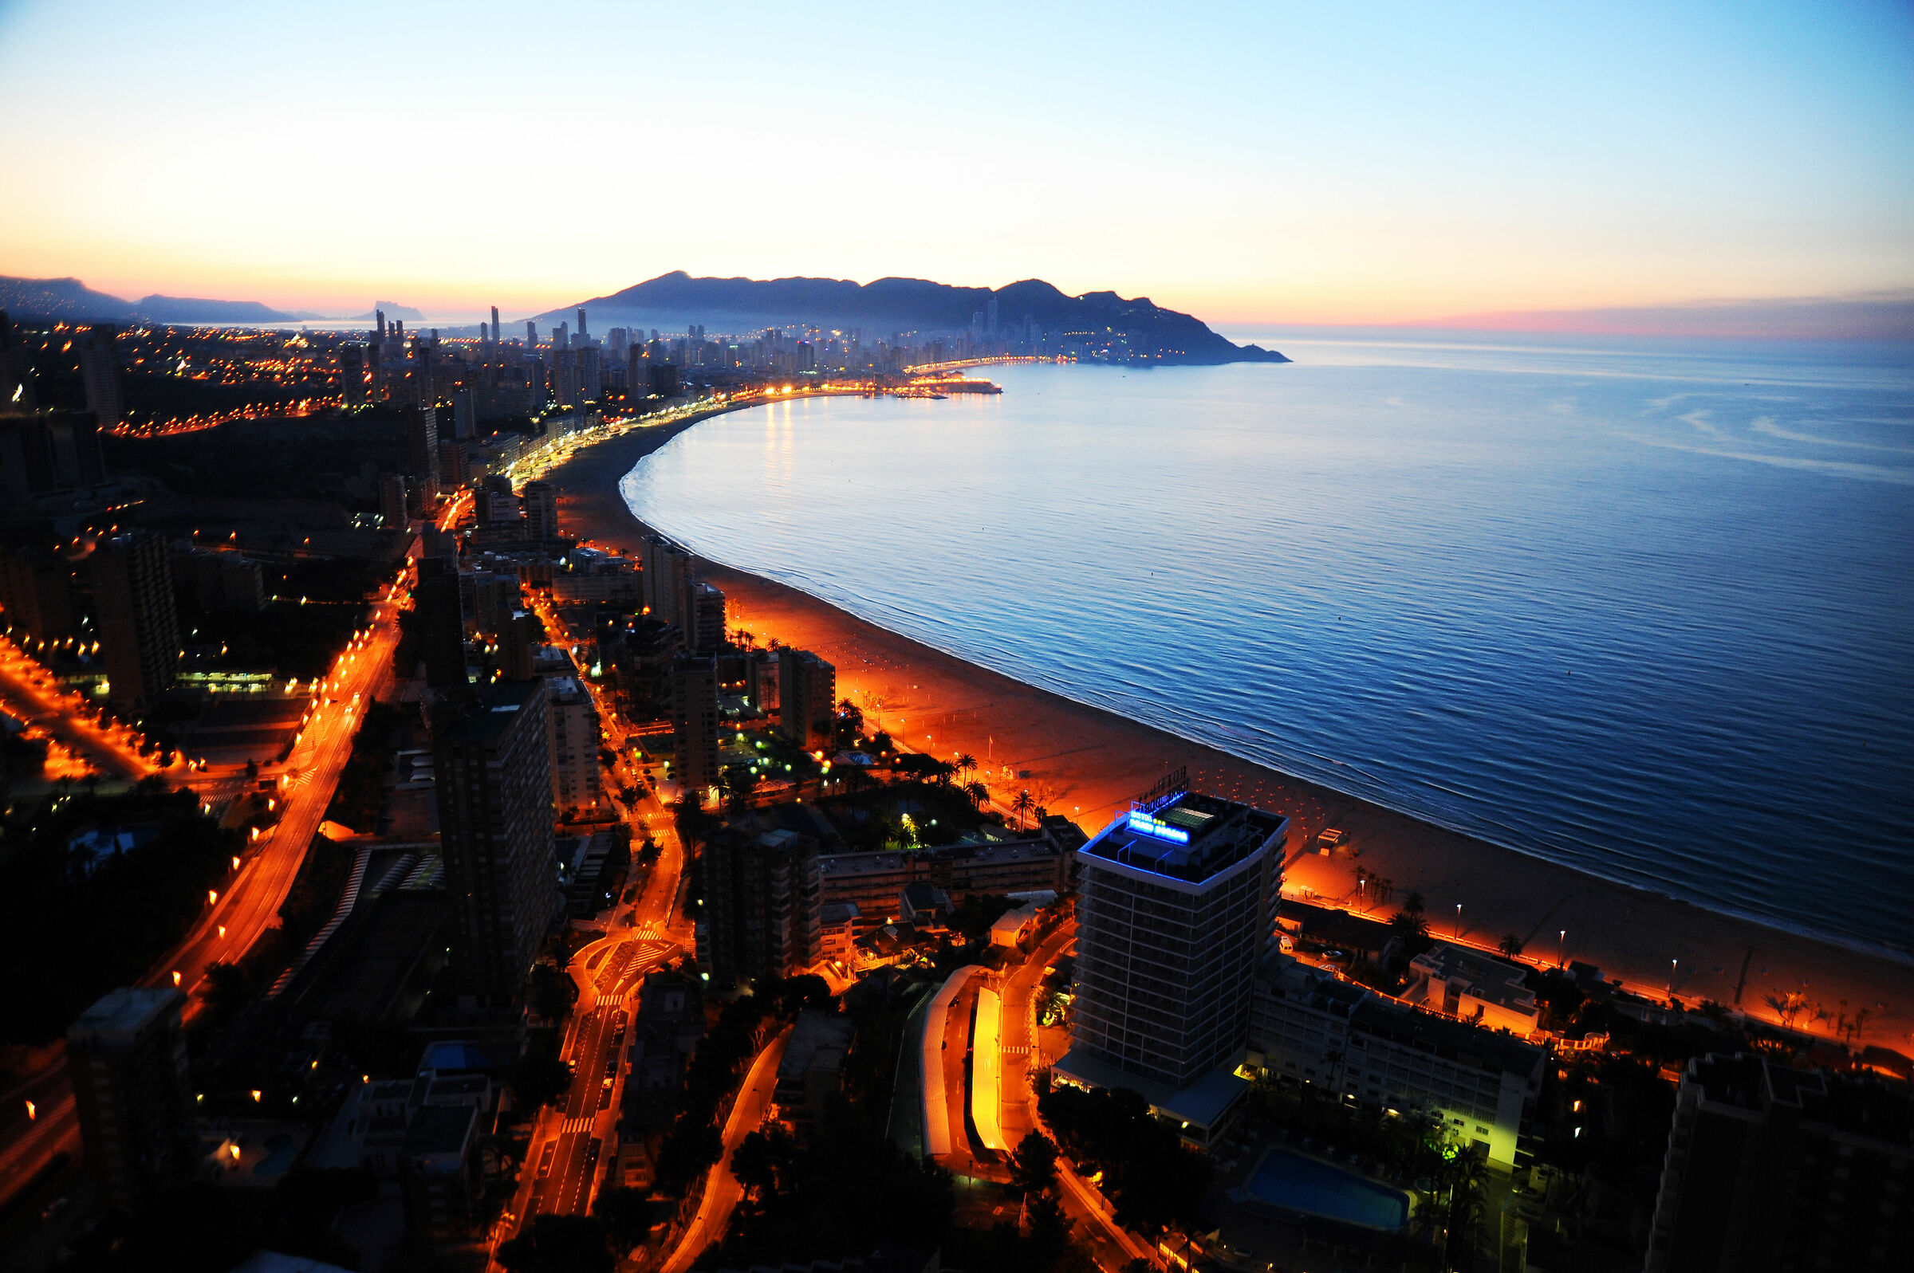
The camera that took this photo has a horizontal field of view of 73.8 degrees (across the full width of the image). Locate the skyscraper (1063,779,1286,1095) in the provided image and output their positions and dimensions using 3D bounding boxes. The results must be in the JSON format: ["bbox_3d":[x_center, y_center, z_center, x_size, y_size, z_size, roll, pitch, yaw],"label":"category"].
[{"bbox_3d":[47.060,59.730,263.870,24.100,46.500,42.100,11,18,36],"label":"skyscraper"}]

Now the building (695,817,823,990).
[{"bbox_3d":[-44.660,60.550,292.630,25.110,30.760,13.100,10,17,31],"label":"building"}]

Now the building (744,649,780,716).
[{"bbox_3d":[-74.800,18.460,507.650,13.000,22.170,12.030,-6,16,-26],"label":"building"}]

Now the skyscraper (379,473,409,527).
[{"bbox_3d":[-391.680,-94.560,889.470,11.620,33.920,17.190,1,14,0],"label":"skyscraper"}]

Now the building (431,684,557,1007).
[{"bbox_3d":[-108.600,46.020,305.720,13.470,60.500,50.800,-1,14,-7],"label":"building"}]

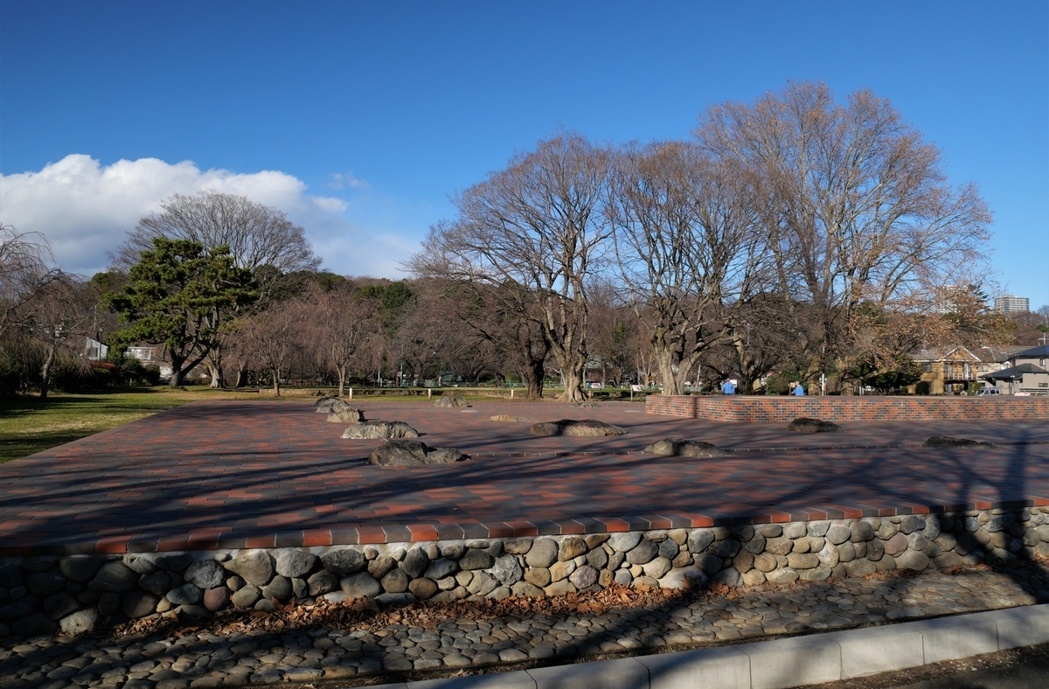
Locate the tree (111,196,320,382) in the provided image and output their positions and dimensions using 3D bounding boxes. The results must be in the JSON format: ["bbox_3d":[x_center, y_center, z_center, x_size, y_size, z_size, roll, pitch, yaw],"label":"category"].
[{"bbox_3d":[-23.962,-4.237,61.000,15.780,15.048,15.500,0,-3,0],"label":"tree"}]

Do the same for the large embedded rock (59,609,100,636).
[{"bbox_3d":[-2.762,1.721,4.878,0.231,0.161,0.164,1,-3,-18],"label":"large embedded rock"}]

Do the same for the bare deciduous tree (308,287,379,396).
[{"bbox_3d":[-10.785,-0.183,47.000,4.154,6.476,4.300,0,-3,0],"label":"bare deciduous tree"}]

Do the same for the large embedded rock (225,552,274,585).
[{"bbox_3d":[-1.822,1.486,5.213,0.315,0.229,0.228,1,-3,-18],"label":"large embedded rock"}]

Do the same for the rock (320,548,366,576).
[{"bbox_3d":[-1.243,1.495,5.392,0.303,0.178,0.197,1,-3,-18],"label":"rock"}]

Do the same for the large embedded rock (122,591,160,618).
[{"bbox_3d":[-2.430,1.649,4.987,0.211,0.165,0.159,1,-3,-18],"label":"large embedded rock"}]

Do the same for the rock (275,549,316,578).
[{"bbox_3d":[-1.599,1.532,5.504,0.294,0.196,0.220,1,-2,-13],"label":"rock"}]

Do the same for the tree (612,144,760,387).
[{"bbox_3d":[7.665,-3.484,37.171,7.319,12.294,6.953,0,-2,0],"label":"tree"}]

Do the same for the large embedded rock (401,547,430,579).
[{"bbox_3d":[-0.767,1.543,5.542,0.210,0.220,0.182,1,-3,-18],"label":"large embedded rock"}]

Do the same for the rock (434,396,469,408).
[{"bbox_3d":[-2.593,2.037,27.927,1.244,0.361,0.850,0,-2,0],"label":"rock"}]

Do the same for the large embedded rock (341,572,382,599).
[{"bbox_3d":[-1.161,1.715,5.602,0.286,0.187,0.215,1,-2,-14],"label":"large embedded rock"}]

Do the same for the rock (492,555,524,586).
[{"bbox_3d":[-0.125,1.652,5.751,0.239,0.228,0.198,1,-3,-18],"label":"rock"}]

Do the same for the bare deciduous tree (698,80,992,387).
[{"bbox_3d":[17.286,-5.621,42.264,15.682,17.323,13.800,0,-2,0],"label":"bare deciduous tree"}]

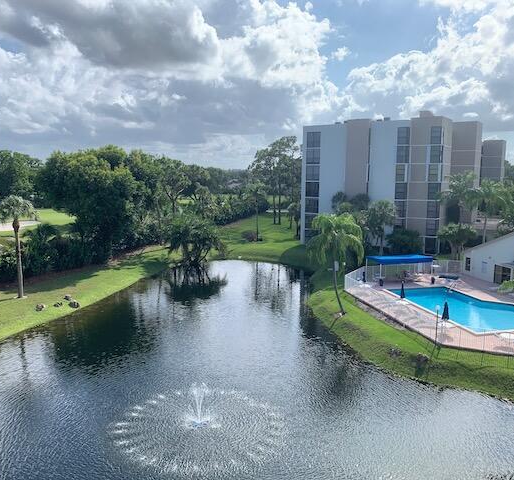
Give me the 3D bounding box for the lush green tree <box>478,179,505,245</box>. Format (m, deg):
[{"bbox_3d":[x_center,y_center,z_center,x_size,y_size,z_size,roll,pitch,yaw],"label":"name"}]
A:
[{"bbox_3d":[41.130,-4.860,84.311,4.715,10.849,4.567,1,8,0],"label":"lush green tree"}]

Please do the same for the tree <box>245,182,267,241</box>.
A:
[{"bbox_3d":[-0.267,-4.972,85.655,4.270,10.480,4.270,0,8,0],"label":"tree"}]

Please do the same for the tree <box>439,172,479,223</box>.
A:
[{"bbox_3d":[30.704,-4.186,73.141,6.060,12.050,6.060,0,8,0],"label":"tree"}]

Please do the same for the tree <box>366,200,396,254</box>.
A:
[{"bbox_3d":[18.372,-1.790,71.510,4.284,7.997,4.150,1,8,0],"label":"tree"}]

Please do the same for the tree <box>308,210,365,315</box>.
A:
[{"bbox_3d":[6.896,2.100,42.421,4.920,9.070,4.920,0,8,0],"label":"tree"}]

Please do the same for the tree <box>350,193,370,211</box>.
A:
[{"bbox_3d":[16.448,-3.182,77.324,3.210,8.880,3.210,0,8,0],"label":"tree"}]

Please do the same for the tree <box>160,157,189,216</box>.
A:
[{"bbox_3d":[-16.708,-9.214,97.677,6.080,15.280,6.080,0,8,0],"label":"tree"}]

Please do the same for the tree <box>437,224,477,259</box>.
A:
[{"bbox_3d":[27.804,0.294,66.994,5.084,5.385,4.925,1,8,0],"label":"tree"}]

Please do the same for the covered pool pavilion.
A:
[{"bbox_3d":[16.021,3.289,53.602,6.700,2.750,3.100,-2,8,-16],"label":"covered pool pavilion"}]

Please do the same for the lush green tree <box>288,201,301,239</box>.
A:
[{"bbox_3d":[6.967,-3.743,89.313,2.497,7.041,2.419,1,8,0],"label":"lush green tree"}]

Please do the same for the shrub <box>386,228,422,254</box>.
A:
[{"bbox_3d":[22.145,0.093,72.741,5.440,3.690,4.900,0,8,0],"label":"shrub"}]

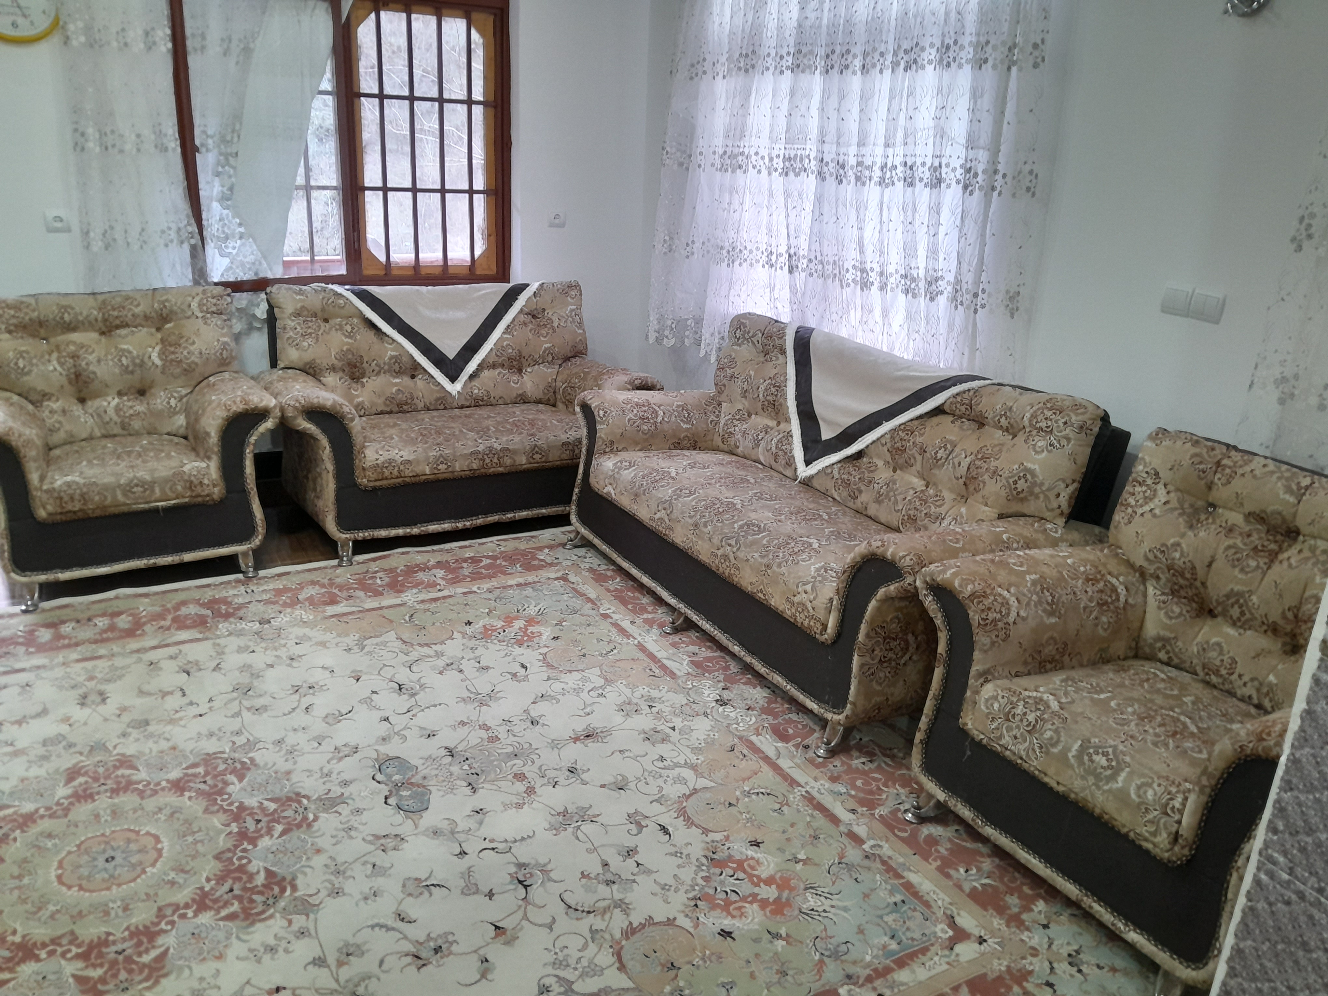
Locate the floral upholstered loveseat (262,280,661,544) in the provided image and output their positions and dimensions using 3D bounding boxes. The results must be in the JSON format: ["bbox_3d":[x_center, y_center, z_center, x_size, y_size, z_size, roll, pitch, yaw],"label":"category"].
[{"bbox_3d":[-0.822,-0.385,4.173,1.560,0.910,0.890,-8,21,-28],"label":"floral upholstered loveseat"}]

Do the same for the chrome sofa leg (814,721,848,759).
[{"bbox_3d":[0.439,0.615,2.604,0.085,0.105,0.055,-8,21,-28],"label":"chrome sofa leg"}]

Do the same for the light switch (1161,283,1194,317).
[{"bbox_3d":[1.402,-0.542,2.729,0.014,0.082,0.083,-8,21,-28],"label":"light switch"}]

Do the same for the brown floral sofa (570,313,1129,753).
[{"bbox_3d":[0.410,-0.047,3.324,0.890,0.905,1.950,-8,21,-28],"label":"brown floral sofa"}]

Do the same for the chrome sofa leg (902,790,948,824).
[{"bbox_3d":[0.612,0.705,2.357,0.085,0.105,0.055,-8,21,-28],"label":"chrome sofa leg"}]

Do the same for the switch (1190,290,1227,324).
[{"bbox_3d":[1.446,-0.510,2.657,0.014,0.082,0.083,-8,21,-28],"label":"switch"}]

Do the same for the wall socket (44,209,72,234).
[{"bbox_3d":[-2.280,-1.039,3.752,0.082,0.083,0.014,-8,21,-28],"label":"wall socket"}]

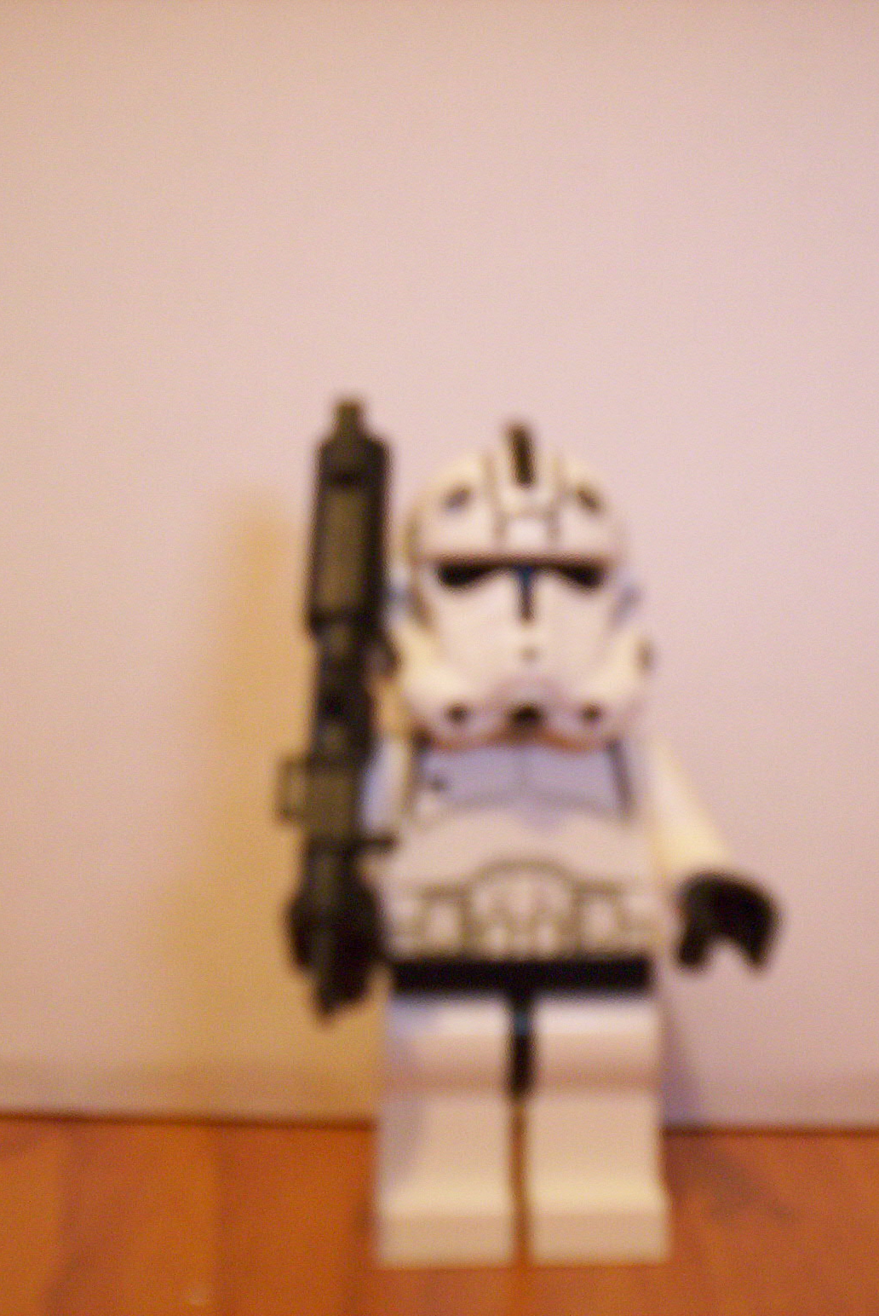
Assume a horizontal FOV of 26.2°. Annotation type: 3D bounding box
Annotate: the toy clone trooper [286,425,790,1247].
[{"bbox_3d":[0.005,0.009,0.105,0.026,0.047,0.015,0,9,-2],"label":"toy clone trooper"}]

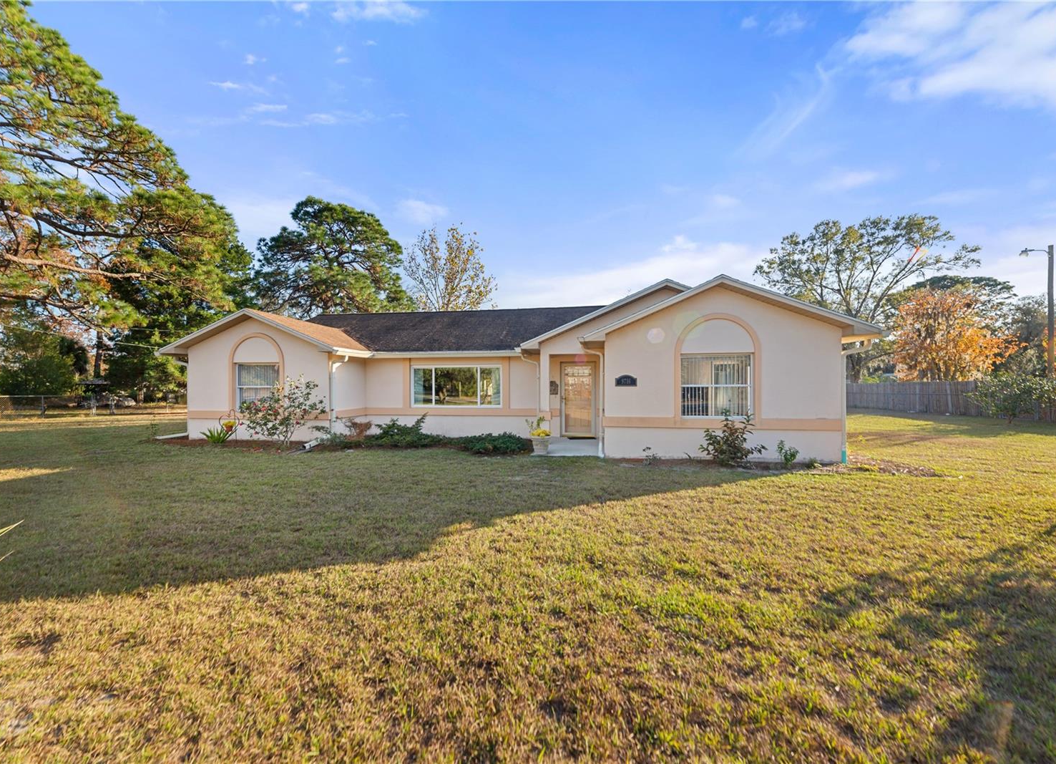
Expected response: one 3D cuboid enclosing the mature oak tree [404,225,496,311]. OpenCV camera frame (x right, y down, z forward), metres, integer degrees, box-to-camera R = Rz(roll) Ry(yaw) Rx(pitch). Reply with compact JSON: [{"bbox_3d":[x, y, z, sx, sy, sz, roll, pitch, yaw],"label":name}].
[{"bbox_3d":[-4.747,-3.807,27.000,6.000,11.300,5.600,0,-1,10],"label":"mature oak tree"}]

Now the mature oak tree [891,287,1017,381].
[{"bbox_3d":[28.782,-2.262,30.000,6.600,8.300,6.200,0,-1,10],"label":"mature oak tree"}]

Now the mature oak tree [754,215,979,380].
[{"bbox_3d":[29.659,-6.289,39.000,16.000,16.630,15.000,0,-1,10],"label":"mature oak tree"}]

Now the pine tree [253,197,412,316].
[{"bbox_3d":[-12.951,-5.174,29.500,10.200,14.110,9.600,0,-1,10],"label":"pine tree"}]

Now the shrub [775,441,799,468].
[{"bbox_3d":[4.865,1.332,8.350,0.450,0.470,0.420,0,-1,10],"label":"shrub"}]

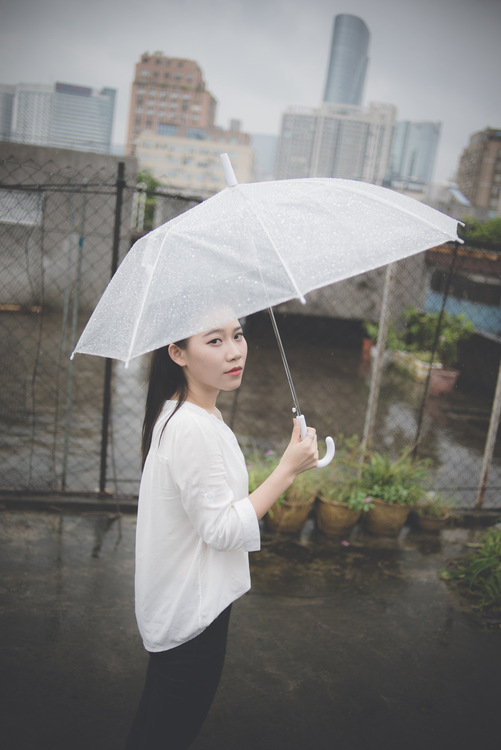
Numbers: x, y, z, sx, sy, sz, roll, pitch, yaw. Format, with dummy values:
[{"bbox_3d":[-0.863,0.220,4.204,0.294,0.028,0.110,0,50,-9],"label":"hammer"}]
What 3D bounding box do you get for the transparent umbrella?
[{"bbox_3d":[0.059,-0.140,1.743,0.960,0.776,0.980,-17,11,4],"label":"transparent umbrella"}]

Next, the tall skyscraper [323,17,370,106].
[{"bbox_3d":[86.057,-245.003,772.294,43.000,255.000,43.000,7,10,0],"label":"tall skyscraper"}]

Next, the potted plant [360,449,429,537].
[{"bbox_3d":[0.900,0.732,4.650,0.429,0.510,0.407,7,10,0],"label":"potted plant"}]

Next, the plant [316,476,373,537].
[{"bbox_3d":[0.576,0.806,4.550,0.349,0.327,0.332,7,10,0],"label":"plant"}]

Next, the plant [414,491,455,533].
[{"bbox_3d":[1.207,0.891,4.820,0.286,0.237,0.271,7,10,0],"label":"plant"}]

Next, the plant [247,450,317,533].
[{"bbox_3d":[0.179,0.702,4.500,0.434,0.451,0.412,7,10,0],"label":"plant"}]

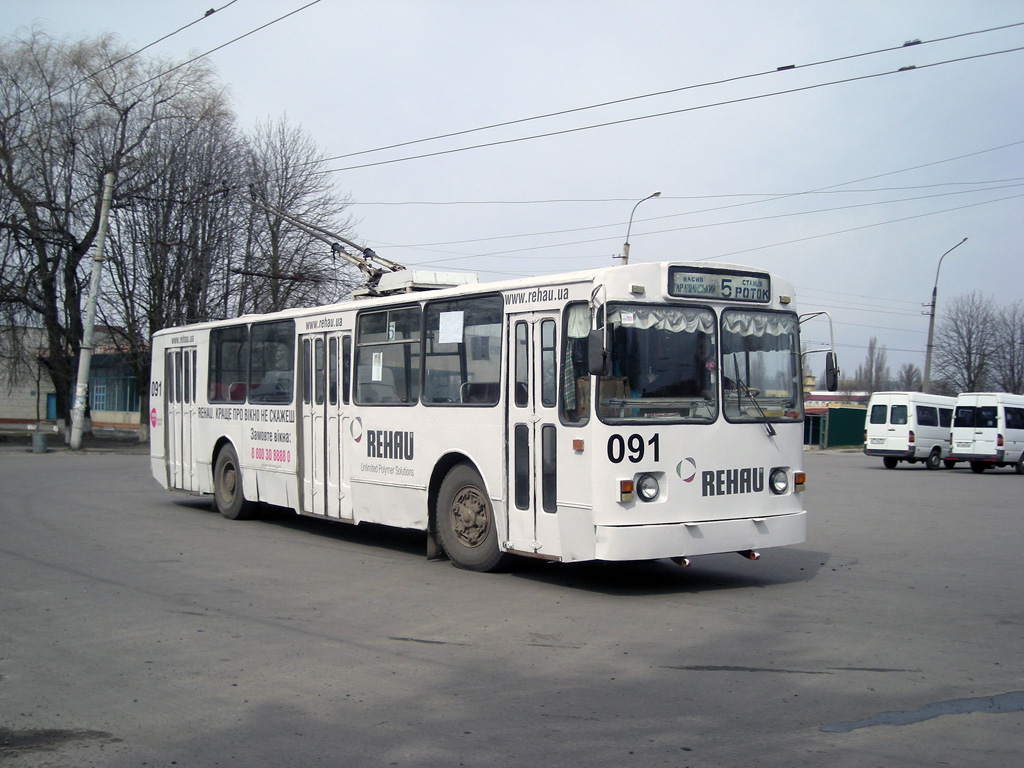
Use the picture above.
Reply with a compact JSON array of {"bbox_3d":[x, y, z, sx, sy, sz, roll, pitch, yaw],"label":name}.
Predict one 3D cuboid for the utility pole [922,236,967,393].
[{"bbox_3d":[21.931,-2.028,66.000,2.300,10.800,0.500,3,0,26],"label":"utility pole"}]

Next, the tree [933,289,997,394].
[{"bbox_3d":[26.189,-0.778,75.000,3.900,9.200,3.900,1,-1,0],"label":"tree"}]

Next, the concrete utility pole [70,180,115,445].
[{"bbox_3d":[-13.198,-2.292,41.000,0.360,8.770,0.360,7,0,0],"label":"concrete utility pole"}]

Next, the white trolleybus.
[{"bbox_3d":[-1.417,0.301,16.325,2.520,3.100,11.750,0,-1,-34],"label":"white trolleybus"}]

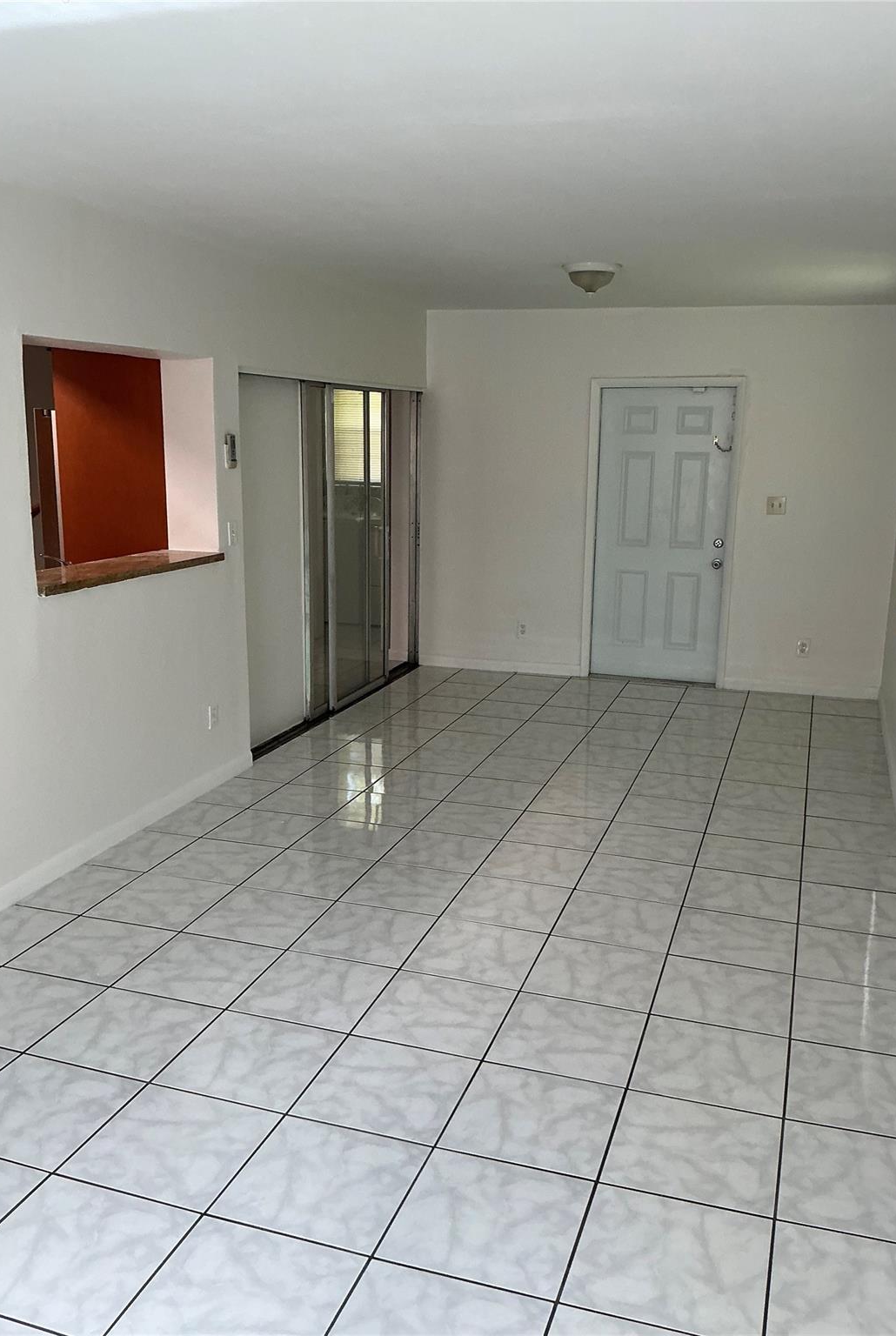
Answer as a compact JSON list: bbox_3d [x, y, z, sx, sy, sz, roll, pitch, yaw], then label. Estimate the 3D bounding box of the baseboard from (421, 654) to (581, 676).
[{"bbox_3d":[0.370,-0.013,8.040,1.241,0.086,0.017,4,13,18],"label":"baseboard"}]

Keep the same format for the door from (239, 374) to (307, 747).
[{"bbox_3d":[-0.988,-0.585,6.040,0.042,2.006,0.784,4,13,18],"label":"door"}]

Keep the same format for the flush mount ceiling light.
[{"bbox_3d":[0.722,-1.949,5.442,0.310,0.142,0.310,4,13,18],"label":"flush mount ceiling light"}]

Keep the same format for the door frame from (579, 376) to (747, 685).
[{"bbox_3d":[1.466,-0.923,7.501,1.020,2.102,0.113,4,13,18],"label":"door frame"}]

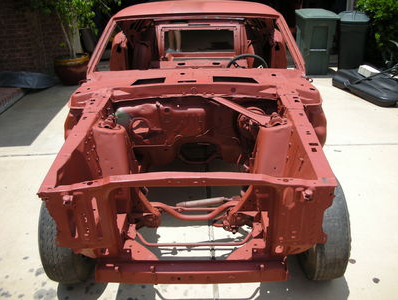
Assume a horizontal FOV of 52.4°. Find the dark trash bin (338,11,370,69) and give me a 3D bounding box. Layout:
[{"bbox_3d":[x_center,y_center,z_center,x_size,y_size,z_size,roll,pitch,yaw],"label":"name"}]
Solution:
[{"bbox_3d":[2.726,-1.960,7.270,0.530,0.970,0.610,4,25,13],"label":"dark trash bin"}]

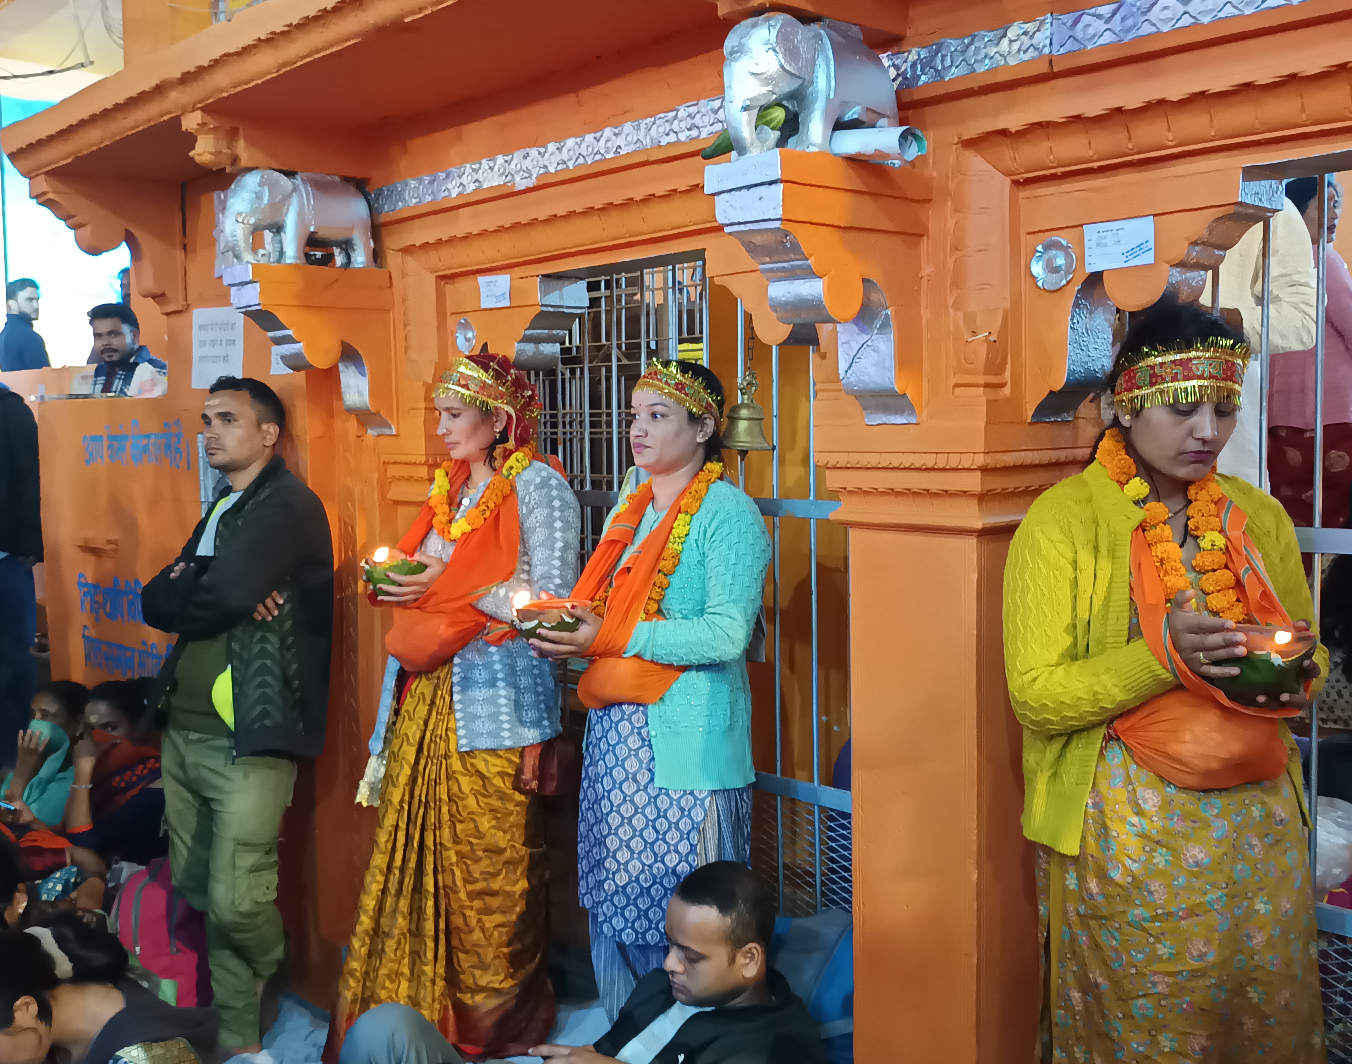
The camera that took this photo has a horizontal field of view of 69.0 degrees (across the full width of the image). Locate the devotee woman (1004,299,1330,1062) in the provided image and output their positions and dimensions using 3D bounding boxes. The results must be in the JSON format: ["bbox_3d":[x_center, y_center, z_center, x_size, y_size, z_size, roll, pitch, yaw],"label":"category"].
[{"bbox_3d":[0.687,0.490,1.347,0.460,1.590,0.440,0,6,9],"label":"devotee woman"}]

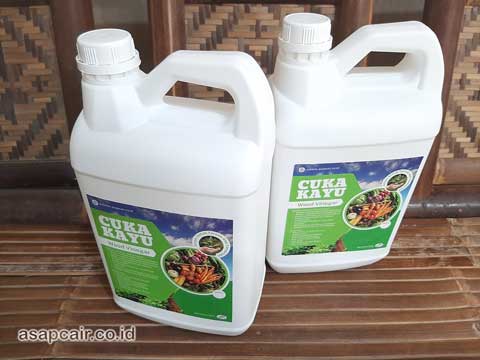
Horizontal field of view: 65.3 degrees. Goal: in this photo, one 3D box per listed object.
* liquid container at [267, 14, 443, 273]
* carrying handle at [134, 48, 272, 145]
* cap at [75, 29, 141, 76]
[{"bbox_3d":[0.123,-0.035,0.469,0.186,0.315,0.121,-4,35,-5],"label":"liquid container"},{"bbox_3d":[-0.031,-0.075,0.327,0.123,0.073,0.035,9,36,12],"label":"carrying handle"},{"bbox_3d":[-0.116,-0.113,0.326,0.053,0.027,0.053,0,35,0],"label":"cap"}]

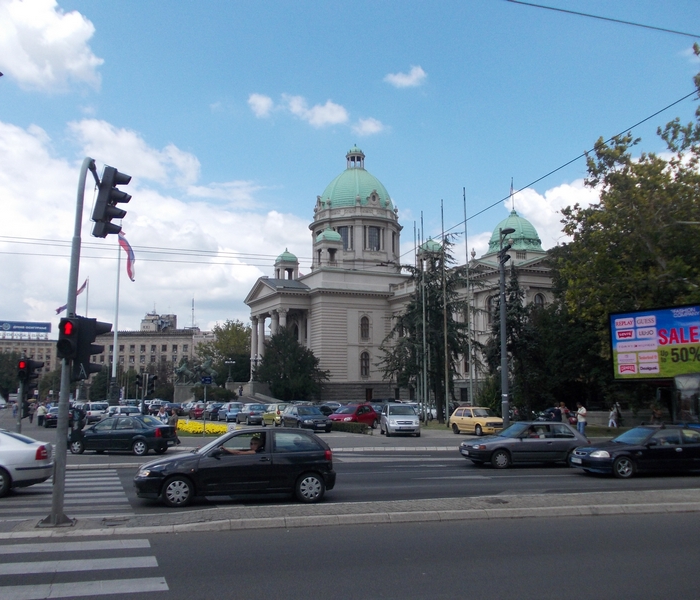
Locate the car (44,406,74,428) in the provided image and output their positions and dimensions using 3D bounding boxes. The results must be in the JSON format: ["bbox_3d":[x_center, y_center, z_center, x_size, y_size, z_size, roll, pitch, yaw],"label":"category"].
[{"bbox_3d":[-21.063,8.470,46.804,1.740,1.420,4.450,5,-10,-27],"label":"car"}]

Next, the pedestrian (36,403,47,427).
[{"bbox_3d":[-22.218,8.262,46.710,0.600,1.680,0.420,3,-9,-20],"label":"pedestrian"}]

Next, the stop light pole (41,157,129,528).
[{"bbox_3d":[-4.223,0.503,10.336,1.220,5.850,0.750,2,-9,-8],"label":"stop light pole"}]

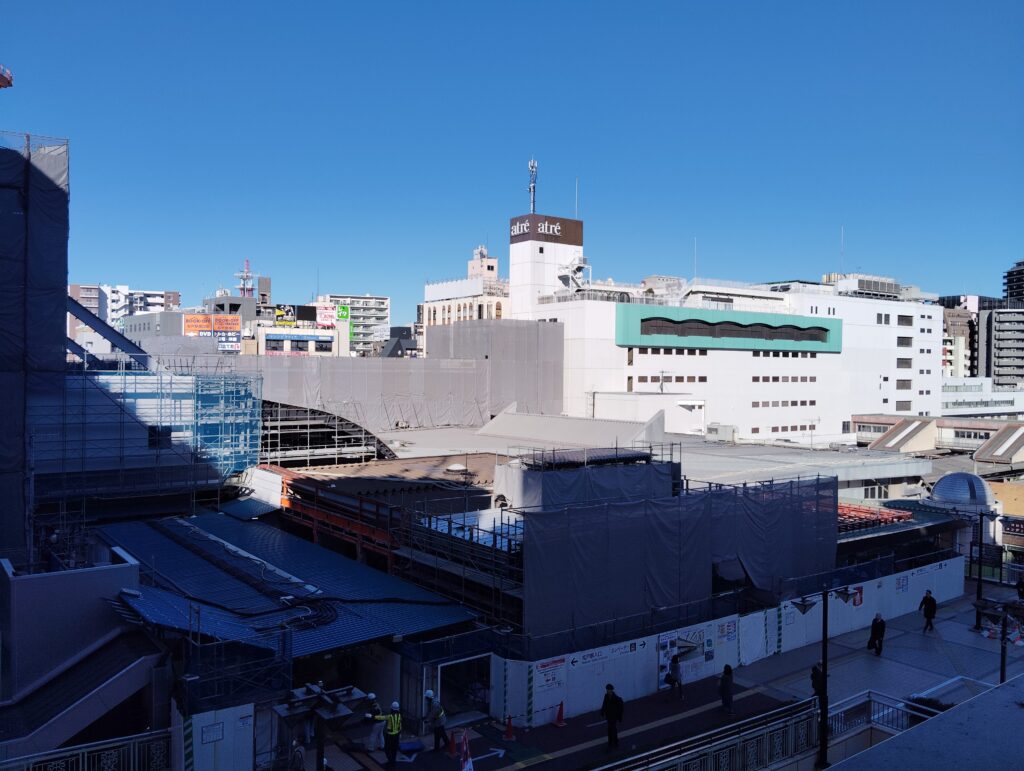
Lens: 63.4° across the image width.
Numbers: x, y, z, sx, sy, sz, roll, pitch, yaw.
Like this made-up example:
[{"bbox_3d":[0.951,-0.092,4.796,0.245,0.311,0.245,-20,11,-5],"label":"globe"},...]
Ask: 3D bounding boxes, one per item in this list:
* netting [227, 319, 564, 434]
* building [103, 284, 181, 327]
[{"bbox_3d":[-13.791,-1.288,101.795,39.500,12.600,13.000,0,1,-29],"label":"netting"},{"bbox_3d":[-120.899,-11.380,270.605,22.000,38.000,13.000,0,1,-16],"label":"building"}]

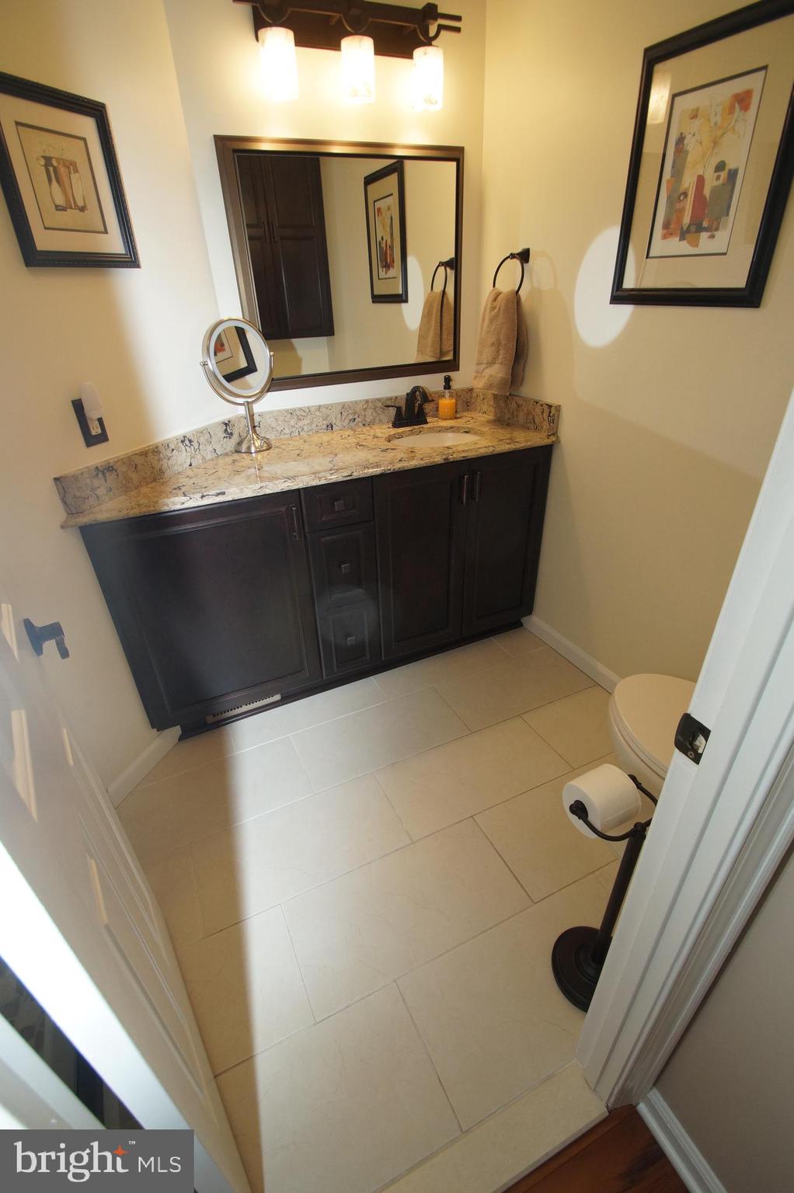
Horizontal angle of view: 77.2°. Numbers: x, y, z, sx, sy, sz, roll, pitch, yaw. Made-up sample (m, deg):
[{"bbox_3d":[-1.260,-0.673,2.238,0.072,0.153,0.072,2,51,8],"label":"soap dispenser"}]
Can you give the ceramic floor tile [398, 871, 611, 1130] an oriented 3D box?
[{"bbox_3d":[0.341,0.900,1.162,0.598,0.010,0.287,-14,32,-20],"label":"ceramic floor tile"}]

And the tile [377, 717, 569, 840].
[{"bbox_3d":[0.259,0.600,1.702,0.598,0.010,0.297,-14,32,-20],"label":"tile"}]

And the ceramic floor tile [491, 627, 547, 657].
[{"bbox_3d":[0.577,0.221,2.356,0.220,0.010,0.195,-14,32,-20],"label":"ceramic floor tile"}]

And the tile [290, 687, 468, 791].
[{"bbox_3d":[-0.056,0.519,1.869,0.598,0.010,0.297,-14,32,-20],"label":"tile"}]

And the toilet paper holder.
[{"bbox_3d":[0.452,0.640,1.031,0.185,0.565,0.190,-14,32,-20],"label":"toilet paper holder"}]

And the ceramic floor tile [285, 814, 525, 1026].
[{"bbox_3d":[0.029,0.821,1.325,0.598,0.010,0.297,-14,32,-20],"label":"ceramic floor tile"}]

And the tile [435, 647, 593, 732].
[{"bbox_3d":[0.489,0.379,2.079,0.598,0.010,0.297,-14,32,-20],"label":"tile"}]

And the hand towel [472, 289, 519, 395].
[{"bbox_3d":[0.410,-1.022,2.006,0.100,0.370,0.230,-14,32,-20],"label":"hand towel"}]

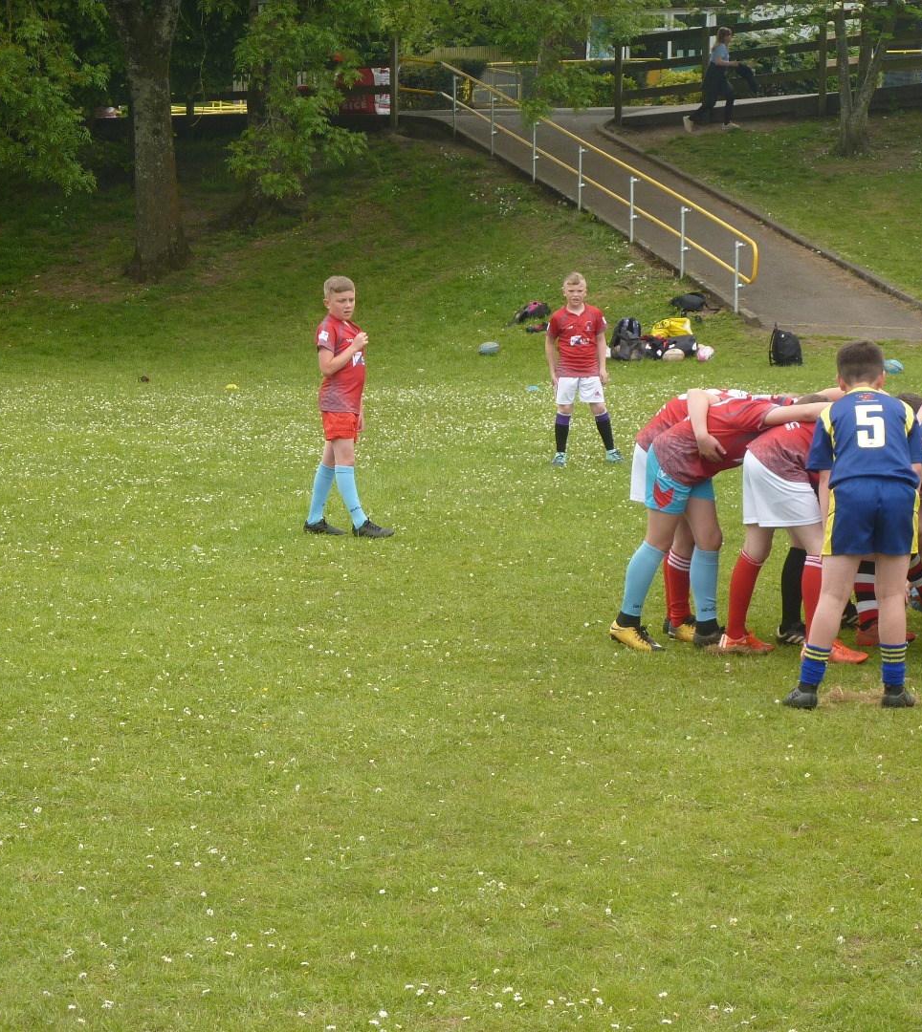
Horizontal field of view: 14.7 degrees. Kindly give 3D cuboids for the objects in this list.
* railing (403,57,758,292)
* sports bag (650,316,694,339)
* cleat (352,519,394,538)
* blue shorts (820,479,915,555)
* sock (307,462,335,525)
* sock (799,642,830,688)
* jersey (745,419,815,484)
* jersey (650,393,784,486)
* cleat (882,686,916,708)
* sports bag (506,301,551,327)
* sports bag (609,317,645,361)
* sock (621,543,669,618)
[{"bbox_3d":[1.457,-5.136,53.188,0.550,3.880,14.060,-1,5,-18],"label":"railing"},{"bbox_3d":[2.544,-2.226,43.200,0.520,0.360,0.300,0,4,0],"label":"sports bag"},{"bbox_3d":[-0.488,0.068,19.800,0.245,0.105,0.095,1,5,13],"label":"cleat"},{"bbox_3d":[1.418,-0.002,12.400,0.335,0.300,0.250,1,5,8],"label":"blue shorts"},{"bbox_3d":[-0.759,-0.120,19.500,0.115,0.330,0.100,17,12,26],"label":"sock"},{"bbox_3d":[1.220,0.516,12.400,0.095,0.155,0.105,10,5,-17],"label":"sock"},{"bbox_3d":[1.479,-0.287,14.800,0.570,0.300,0.440,-26,6,-7],"label":"jersey"},{"bbox_3d":[1.087,-0.324,15.100,0.570,0.310,0.450,-27,6,-7],"label":"jersey"},{"bbox_3d":[1.501,0.617,12.260,0.090,0.085,0.240,2,5,24],"label":"cleat"},{"bbox_3d":[0.906,-2.683,47.500,0.580,0.340,0.360,-1,5,-11],"label":"sports bag"},{"bbox_3d":[1.967,-2.094,42.500,0.420,0.510,0.300,0,4,0],"label":"sports bag"},{"bbox_3d":[0.712,0.253,13.930,0.115,0.300,0.100,21,11,17],"label":"sock"}]

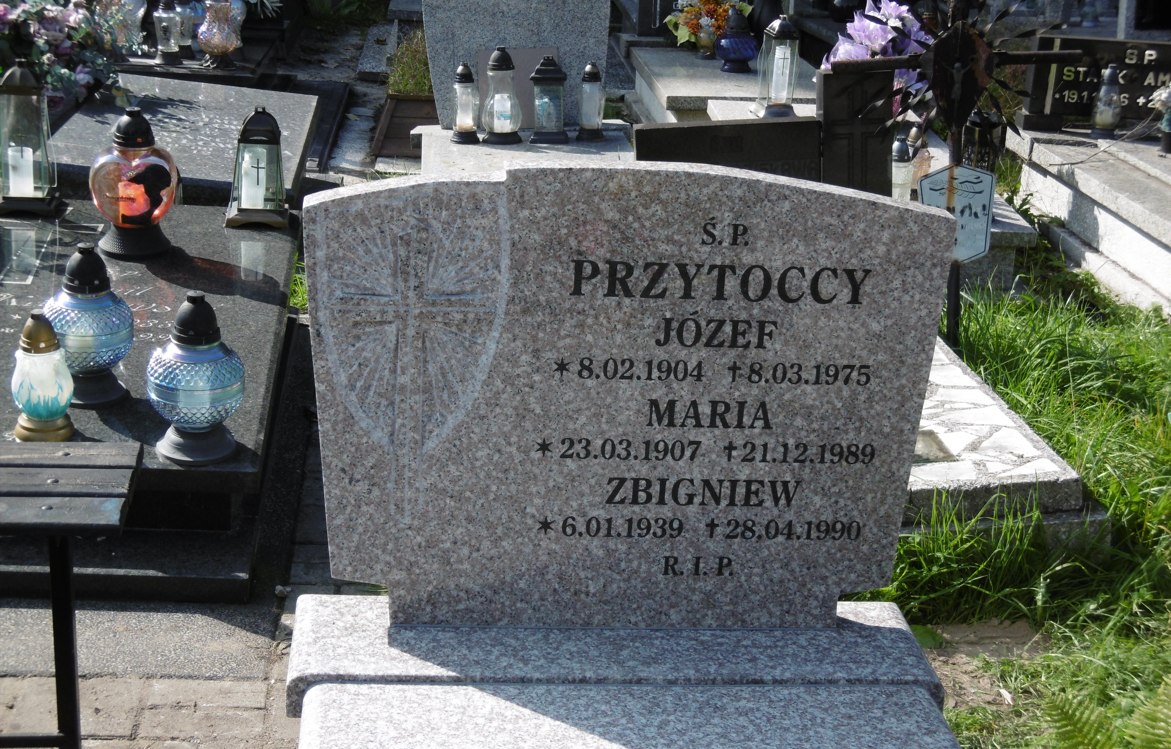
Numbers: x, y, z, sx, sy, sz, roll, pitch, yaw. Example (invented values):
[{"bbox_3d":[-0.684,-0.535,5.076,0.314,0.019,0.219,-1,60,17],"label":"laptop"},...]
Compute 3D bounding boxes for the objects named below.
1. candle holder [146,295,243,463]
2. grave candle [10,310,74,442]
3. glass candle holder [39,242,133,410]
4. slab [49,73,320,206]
[{"bbox_3d":[-0.717,-0.002,3.680,0.174,0.308,0.174,0,18,-5],"label":"candle holder"},{"bbox_3d":[-0.937,-0.003,3.436,0.107,0.215,0.107,0,18,-5],"label":"grave candle"},{"bbox_3d":[-0.988,-0.106,3.970,0.173,0.308,0.173,0,18,-5],"label":"glass candle holder"},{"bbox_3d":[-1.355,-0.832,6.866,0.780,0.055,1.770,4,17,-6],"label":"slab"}]

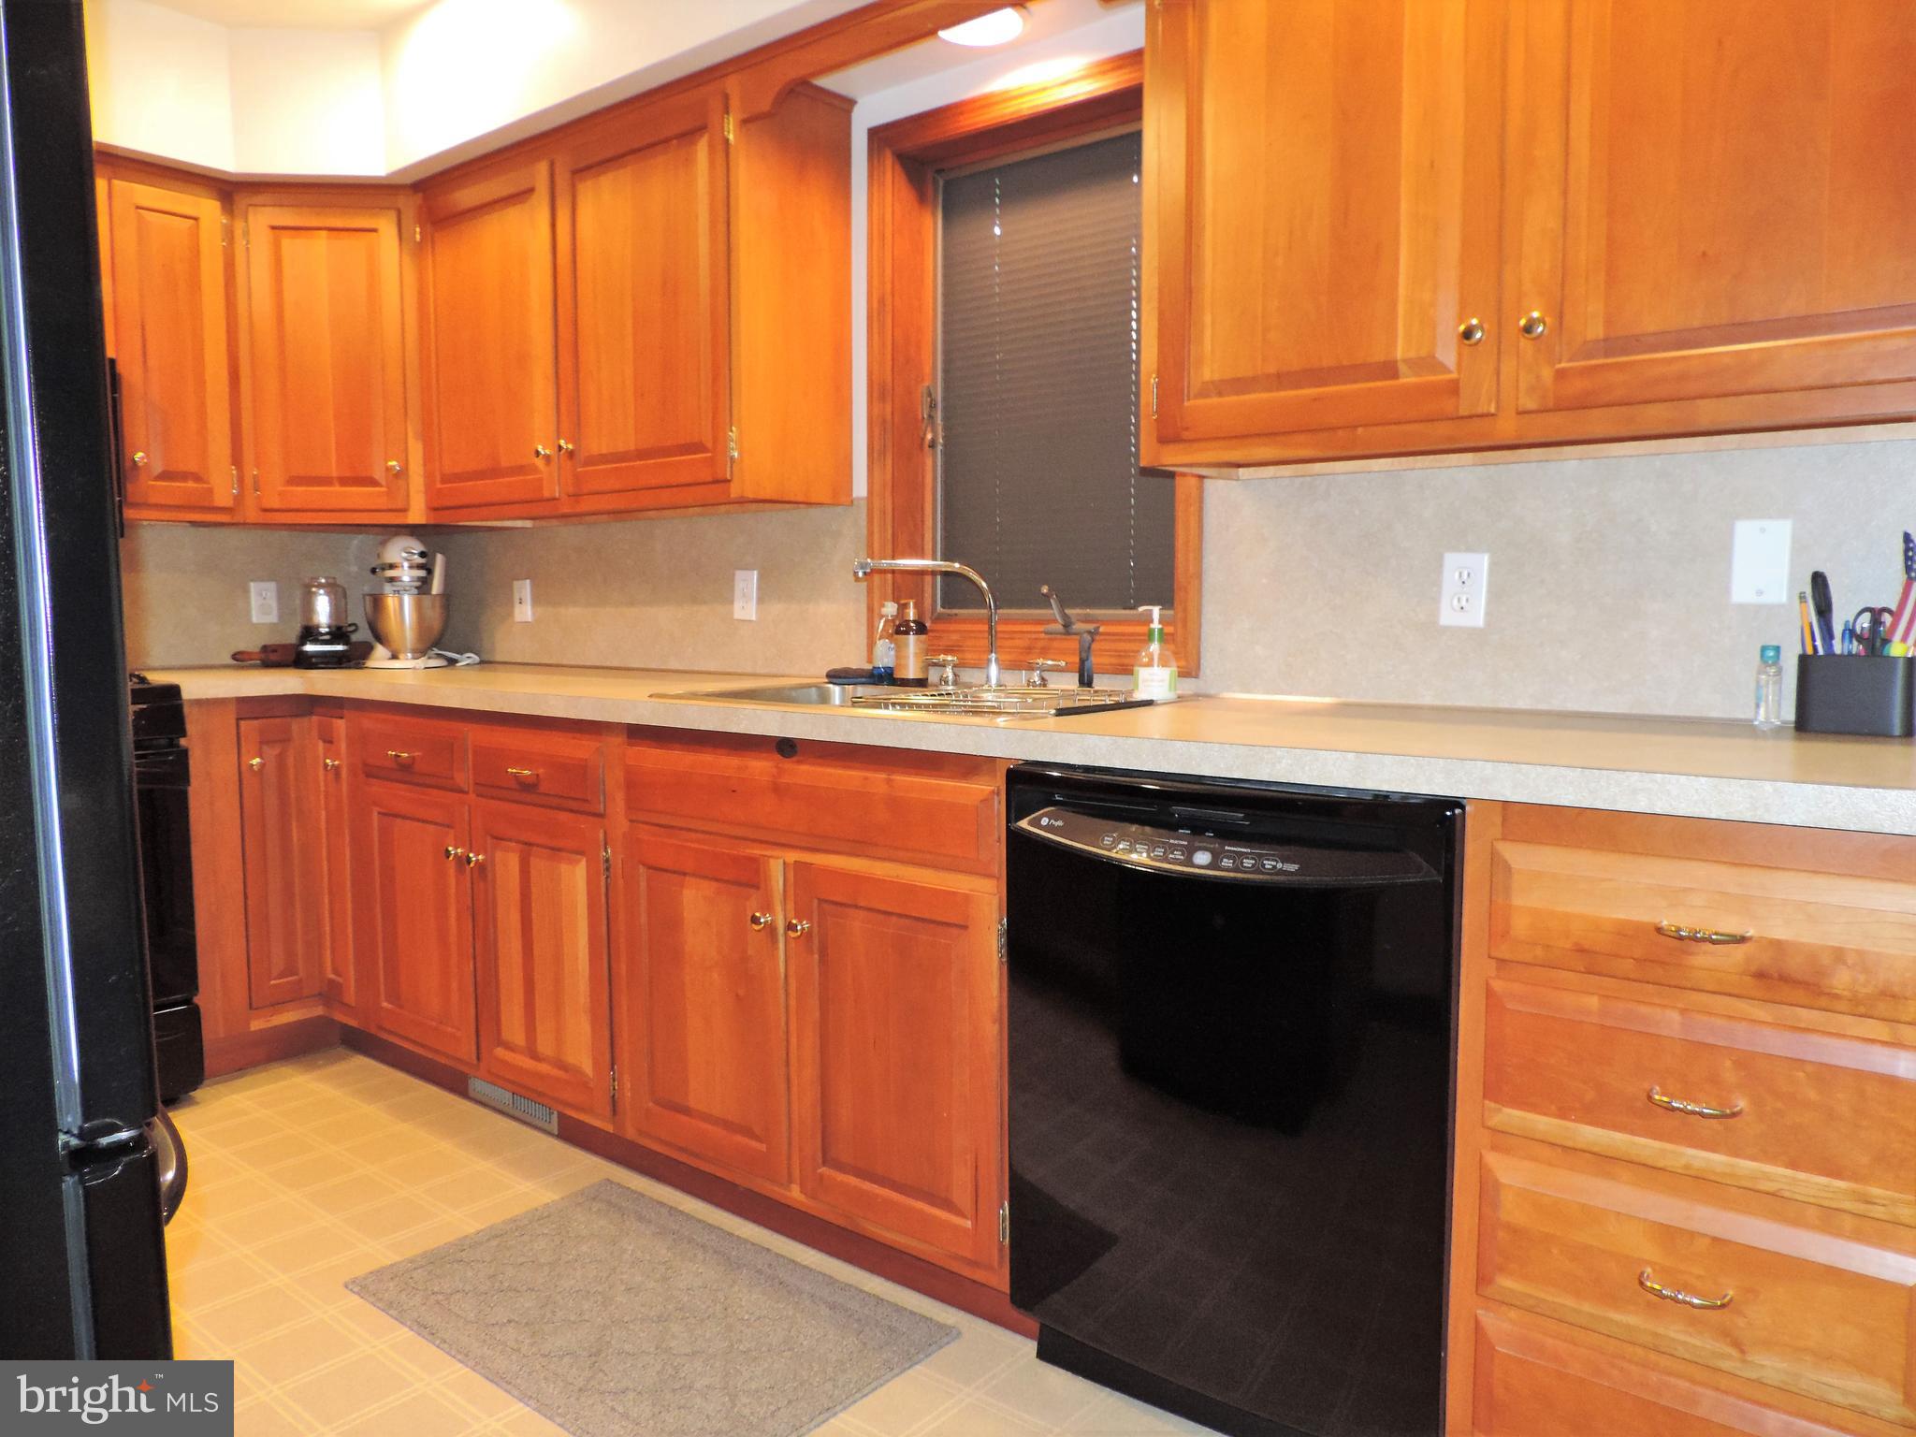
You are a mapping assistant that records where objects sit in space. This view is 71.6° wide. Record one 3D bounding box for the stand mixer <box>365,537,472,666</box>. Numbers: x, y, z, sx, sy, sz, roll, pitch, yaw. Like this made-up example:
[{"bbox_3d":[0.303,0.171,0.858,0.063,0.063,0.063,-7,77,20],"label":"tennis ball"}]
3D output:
[{"bbox_3d":[-1.510,-0.317,3.603,0.225,0.353,0.350,-3,6,-32],"label":"stand mixer"}]

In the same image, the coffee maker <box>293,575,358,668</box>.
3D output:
[{"bbox_3d":[-1.679,-0.257,3.540,0.153,0.245,0.153,-2,5,-22],"label":"coffee maker"}]

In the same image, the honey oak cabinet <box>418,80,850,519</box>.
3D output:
[{"bbox_3d":[-0.799,-0.888,3.116,1.188,0.822,0.350,4,6,39],"label":"honey oak cabinet"}]

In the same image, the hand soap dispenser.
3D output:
[{"bbox_3d":[0.347,-0.120,2.340,0.076,0.168,0.066,-2,5,-14],"label":"hand soap dispenser"}]

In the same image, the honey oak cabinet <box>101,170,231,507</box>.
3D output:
[{"bbox_3d":[-2.014,-0.901,3.324,0.345,0.822,0.295,4,6,39],"label":"honey oak cabinet"}]

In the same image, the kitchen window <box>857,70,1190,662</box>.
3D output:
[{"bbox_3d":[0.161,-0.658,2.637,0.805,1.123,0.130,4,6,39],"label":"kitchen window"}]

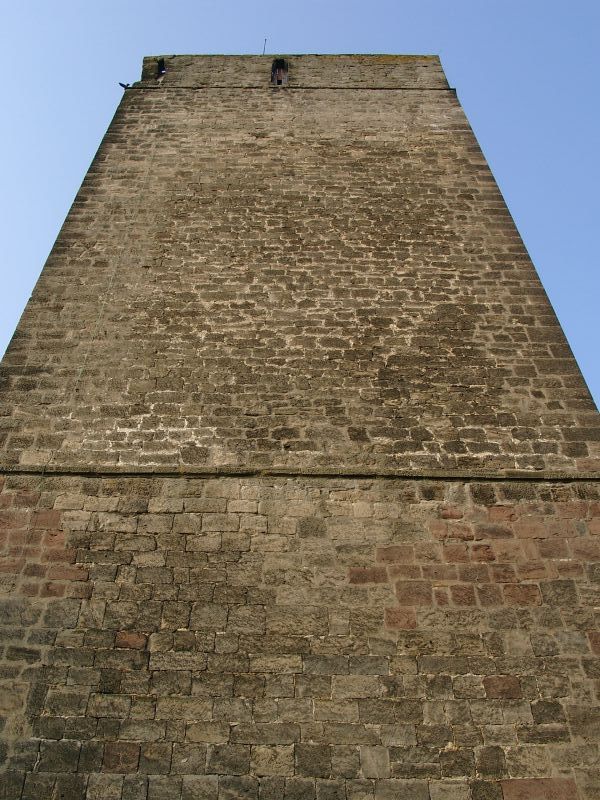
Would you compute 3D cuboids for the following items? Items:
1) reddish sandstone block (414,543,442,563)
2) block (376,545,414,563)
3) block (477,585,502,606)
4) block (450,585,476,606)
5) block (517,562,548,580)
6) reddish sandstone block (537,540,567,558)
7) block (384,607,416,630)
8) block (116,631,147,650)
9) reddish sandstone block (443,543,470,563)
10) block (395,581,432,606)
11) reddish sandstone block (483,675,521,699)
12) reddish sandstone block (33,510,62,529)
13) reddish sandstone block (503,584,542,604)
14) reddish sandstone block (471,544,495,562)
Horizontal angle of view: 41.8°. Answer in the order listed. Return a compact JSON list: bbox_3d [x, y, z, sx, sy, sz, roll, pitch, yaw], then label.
[{"bbox_3d":[1.683,2.102,10.399,0.310,0.306,0.270,0,-49,-1],"label":"reddish sandstone block"},{"bbox_3d":[1.247,2.112,10.380,0.453,0.272,0.270,0,-49,-1],"label":"block"},{"bbox_3d":[2.369,2.529,9.839,0.284,0.293,0.280,1,-50,-1],"label":"block"},{"bbox_3d":[2.037,2.540,9.892,0.257,0.306,0.270,0,-49,-1],"label":"block"},{"bbox_3d":[2.984,2.305,10.183,0.334,0.261,0.270,0,-49,-1],"label":"block"},{"bbox_3d":[3.329,2.075,10.458,0.336,0.275,0.270,0,-49,-1],"label":"reddish sandstone block"},{"bbox_3d":[1.207,2.735,9.552,0.375,0.322,0.280,1,-50,-1],"label":"block"},{"bbox_3d":[-1.969,2.907,9.228,0.353,0.208,0.280,1,-50,-1],"label":"block"},{"bbox_3d":[2.032,2.100,10.330,0.335,0.307,0.280,1,-50,-1],"label":"reddish sandstone block"},{"bbox_3d":[1.430,2.506,9.830,0.433,0.378,0.280,1,-50,-1],"label":"block"},{"bbox_3d":[2.272,3.337,8.963,0.359,0.275,0.270,0,-49,-1],"label":"reddish sandstone block"},{"bbox_3d":[-3.391,1.709,10.582,0.364,0.327,0.280,1,-50,-1],"label":"reddish sandstone block"},{"bbox_3d":[2.756,2.533,9.849,0.443,0.304,0.280,1,-50,-1],"label":"reddish sandstone block"},{"bbox_3d":[2.391,2.115,10.395,0.247,0.272,0.270,0,-49,-1],"label":"reddish sandstone block"}]

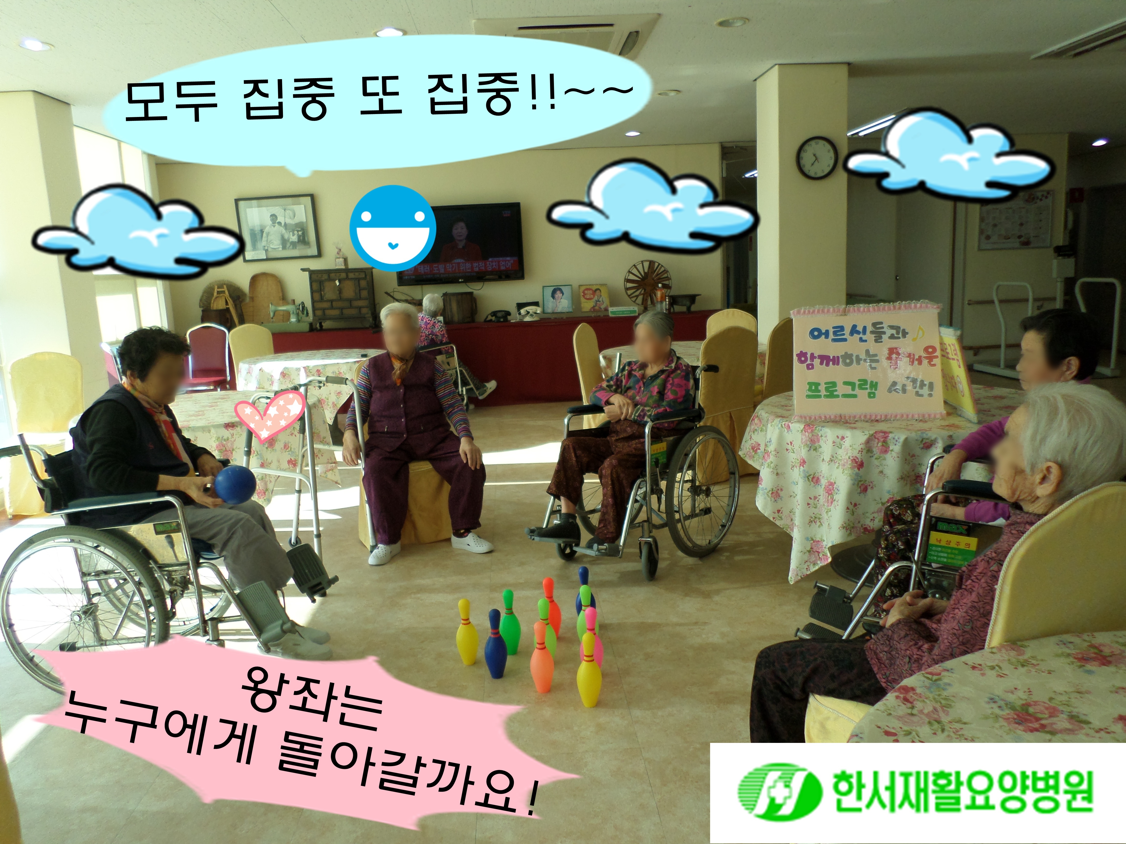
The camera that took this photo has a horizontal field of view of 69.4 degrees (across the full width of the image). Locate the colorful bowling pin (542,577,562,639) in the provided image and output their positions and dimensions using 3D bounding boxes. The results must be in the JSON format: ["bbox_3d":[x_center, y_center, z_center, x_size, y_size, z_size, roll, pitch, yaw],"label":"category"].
[{"bbox_3d":[-0.044,0.663,2.879,0.076,0.232,0.076,-3,10,0],"label":"colorful bowling pin"}]

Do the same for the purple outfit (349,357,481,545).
[{"bbox_3d":[-0.737,0.125,4.040,0.650,0.910,0.620,-4,9,-10],"label":"purple outfit"}]

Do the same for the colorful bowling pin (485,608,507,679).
[{"bbox_3d":[-0.212,0.715,2.632,0.074,0.237,0.074,-3,10,0],"label":"colorful bowling pin"}]

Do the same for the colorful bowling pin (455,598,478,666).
[{"bbox_3d":[-0.323,0.703,2.729,0.074,0.237,0.074,-3,10,0],"label":"colorful bowling pin"}]

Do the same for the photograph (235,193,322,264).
[{"bbox_3d":[-3.096,-2.108,8.874,0.840,0.670,0.030,-4,12,-2],"label":"photograph"}]

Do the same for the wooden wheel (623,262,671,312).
[{"bbox_3d":[0.963,-1.546,9.192,0.535,0.560,0.150,-3,9,-4],"label":"wooden wheel"}]

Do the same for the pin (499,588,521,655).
[{"bbox_3d":[-0.185,0.693,2.822,0.075,0.235,0.075,-3,9,-5],"label":"pin"}]

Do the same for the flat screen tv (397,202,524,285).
[{"bbox_3d":[-1.141,-1.945,8.926,1.395,0.826,0.080,-3,11,-2],"label":"flat screen tv"}]

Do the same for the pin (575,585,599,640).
[{"bbox_3d":[0.083,0.672,2.792,0.076,0.232,0.076,-3,10,0],"label":"pin"}]

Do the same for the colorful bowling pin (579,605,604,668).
[{"bbox_3d":[0.093,0.712,2.626,0.076,0.235,0.076,-2,9,1],"label":"colorful bowling pin"}]

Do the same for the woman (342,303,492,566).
[{"bbox_3d":[-0.710,0.009,4.055,0.640,1.190,0.800,-4,10,-7],"label":"woman"}]

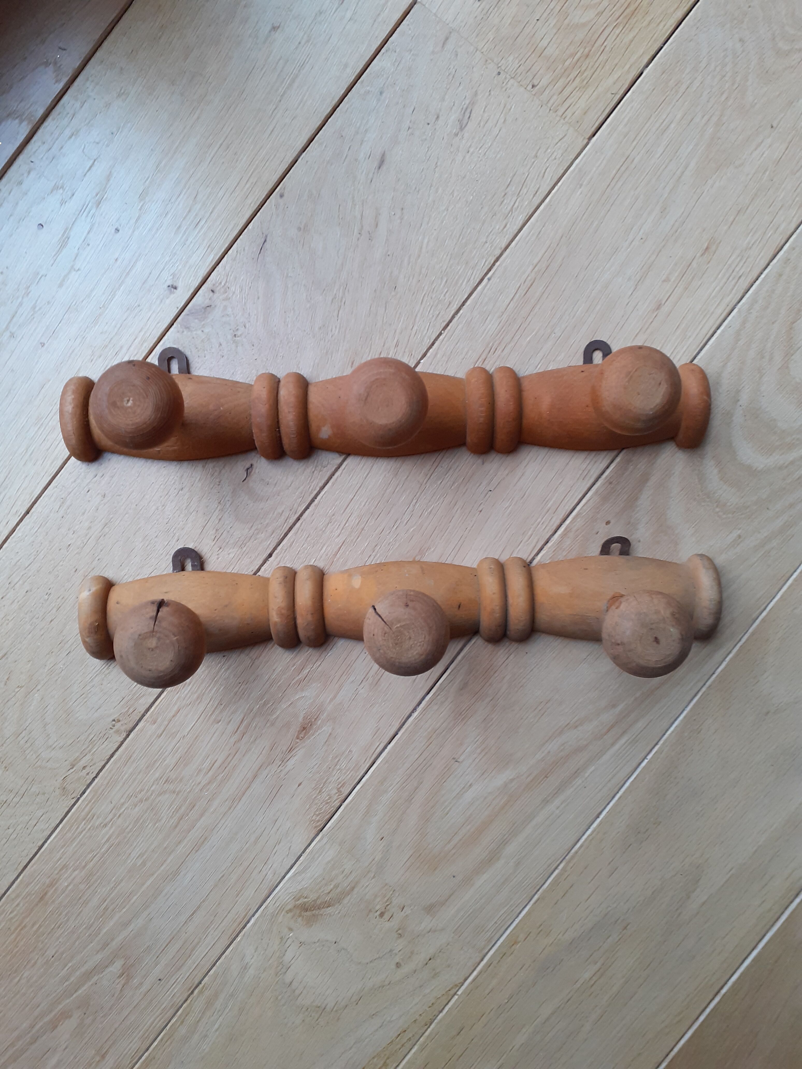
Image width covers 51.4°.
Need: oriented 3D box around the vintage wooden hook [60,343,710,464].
[{"bbox_3d":[-0.009,-0.085,0.490,0.409,0.112,0.072,-1,93,-1],"label":"vintage wooden hook"}]

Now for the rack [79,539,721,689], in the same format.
[{"bbox_3d":[0.001,0.042,0.498,0.409,0.109,0.069,-2,93,-1],"label":"rack"}]

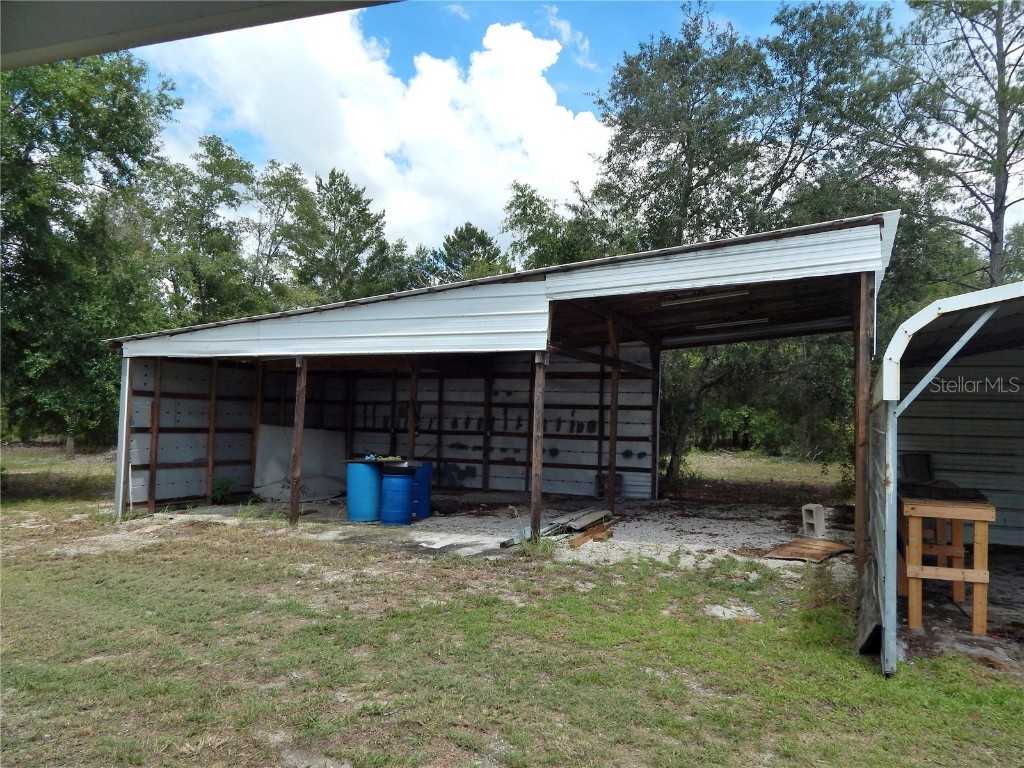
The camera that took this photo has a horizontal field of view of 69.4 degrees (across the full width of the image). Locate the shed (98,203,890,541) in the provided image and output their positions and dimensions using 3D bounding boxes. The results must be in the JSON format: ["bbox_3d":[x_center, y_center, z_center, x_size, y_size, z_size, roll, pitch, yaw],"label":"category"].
[{"bbox_3d":[-0.101,0.243,12.604,11.383,3.862,6.255,0,-3,23],"label":"shed"}]

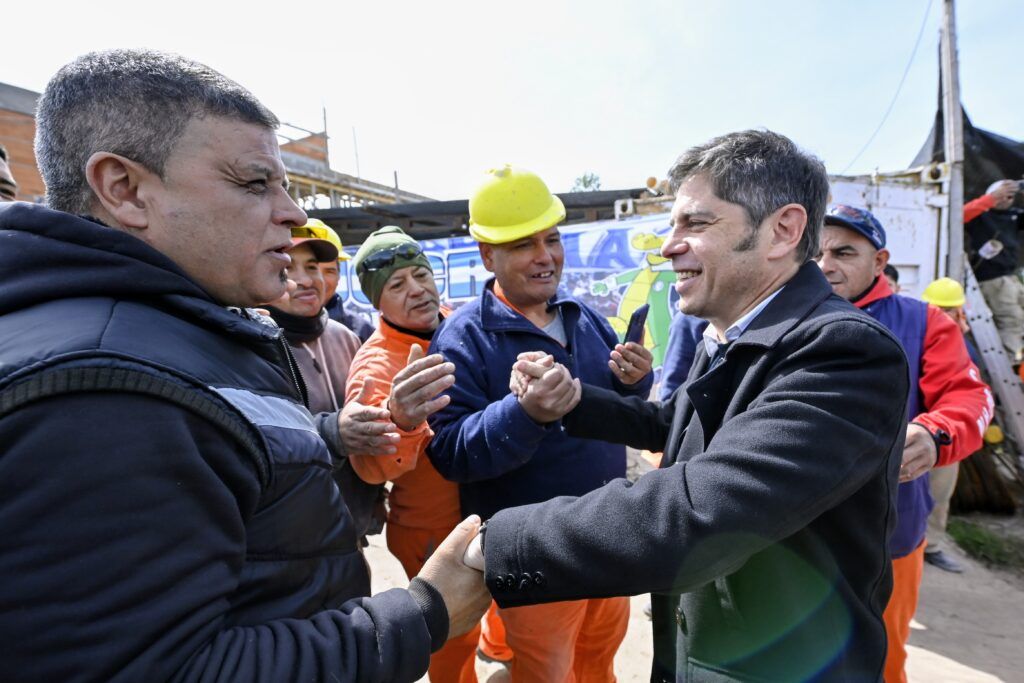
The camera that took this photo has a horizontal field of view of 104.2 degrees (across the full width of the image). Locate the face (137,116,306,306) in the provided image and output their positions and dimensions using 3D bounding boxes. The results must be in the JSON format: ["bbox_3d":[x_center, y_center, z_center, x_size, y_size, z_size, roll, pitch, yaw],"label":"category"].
[{"bbox_3d":[-0.298,-0.122,0.433,0.135,0.205,0.152,-5,4,-22],"label":"face"}]

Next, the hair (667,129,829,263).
[{"bbox_3d":[0.343,-0.202,0.562,0.215,0.185,0.175,1,4,6],"label":"hair"}]

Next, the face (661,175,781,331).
[{"bbox_3d":[0.280,-0.121,0.573,0.130,0.205,0.150,1,4,6],"label":"face"}]

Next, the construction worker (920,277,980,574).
[{"bbox_3d":[2.644,0.501,2.390,0.520,1.760,0.400,-3,4,-27],"label":"construction worker"}]

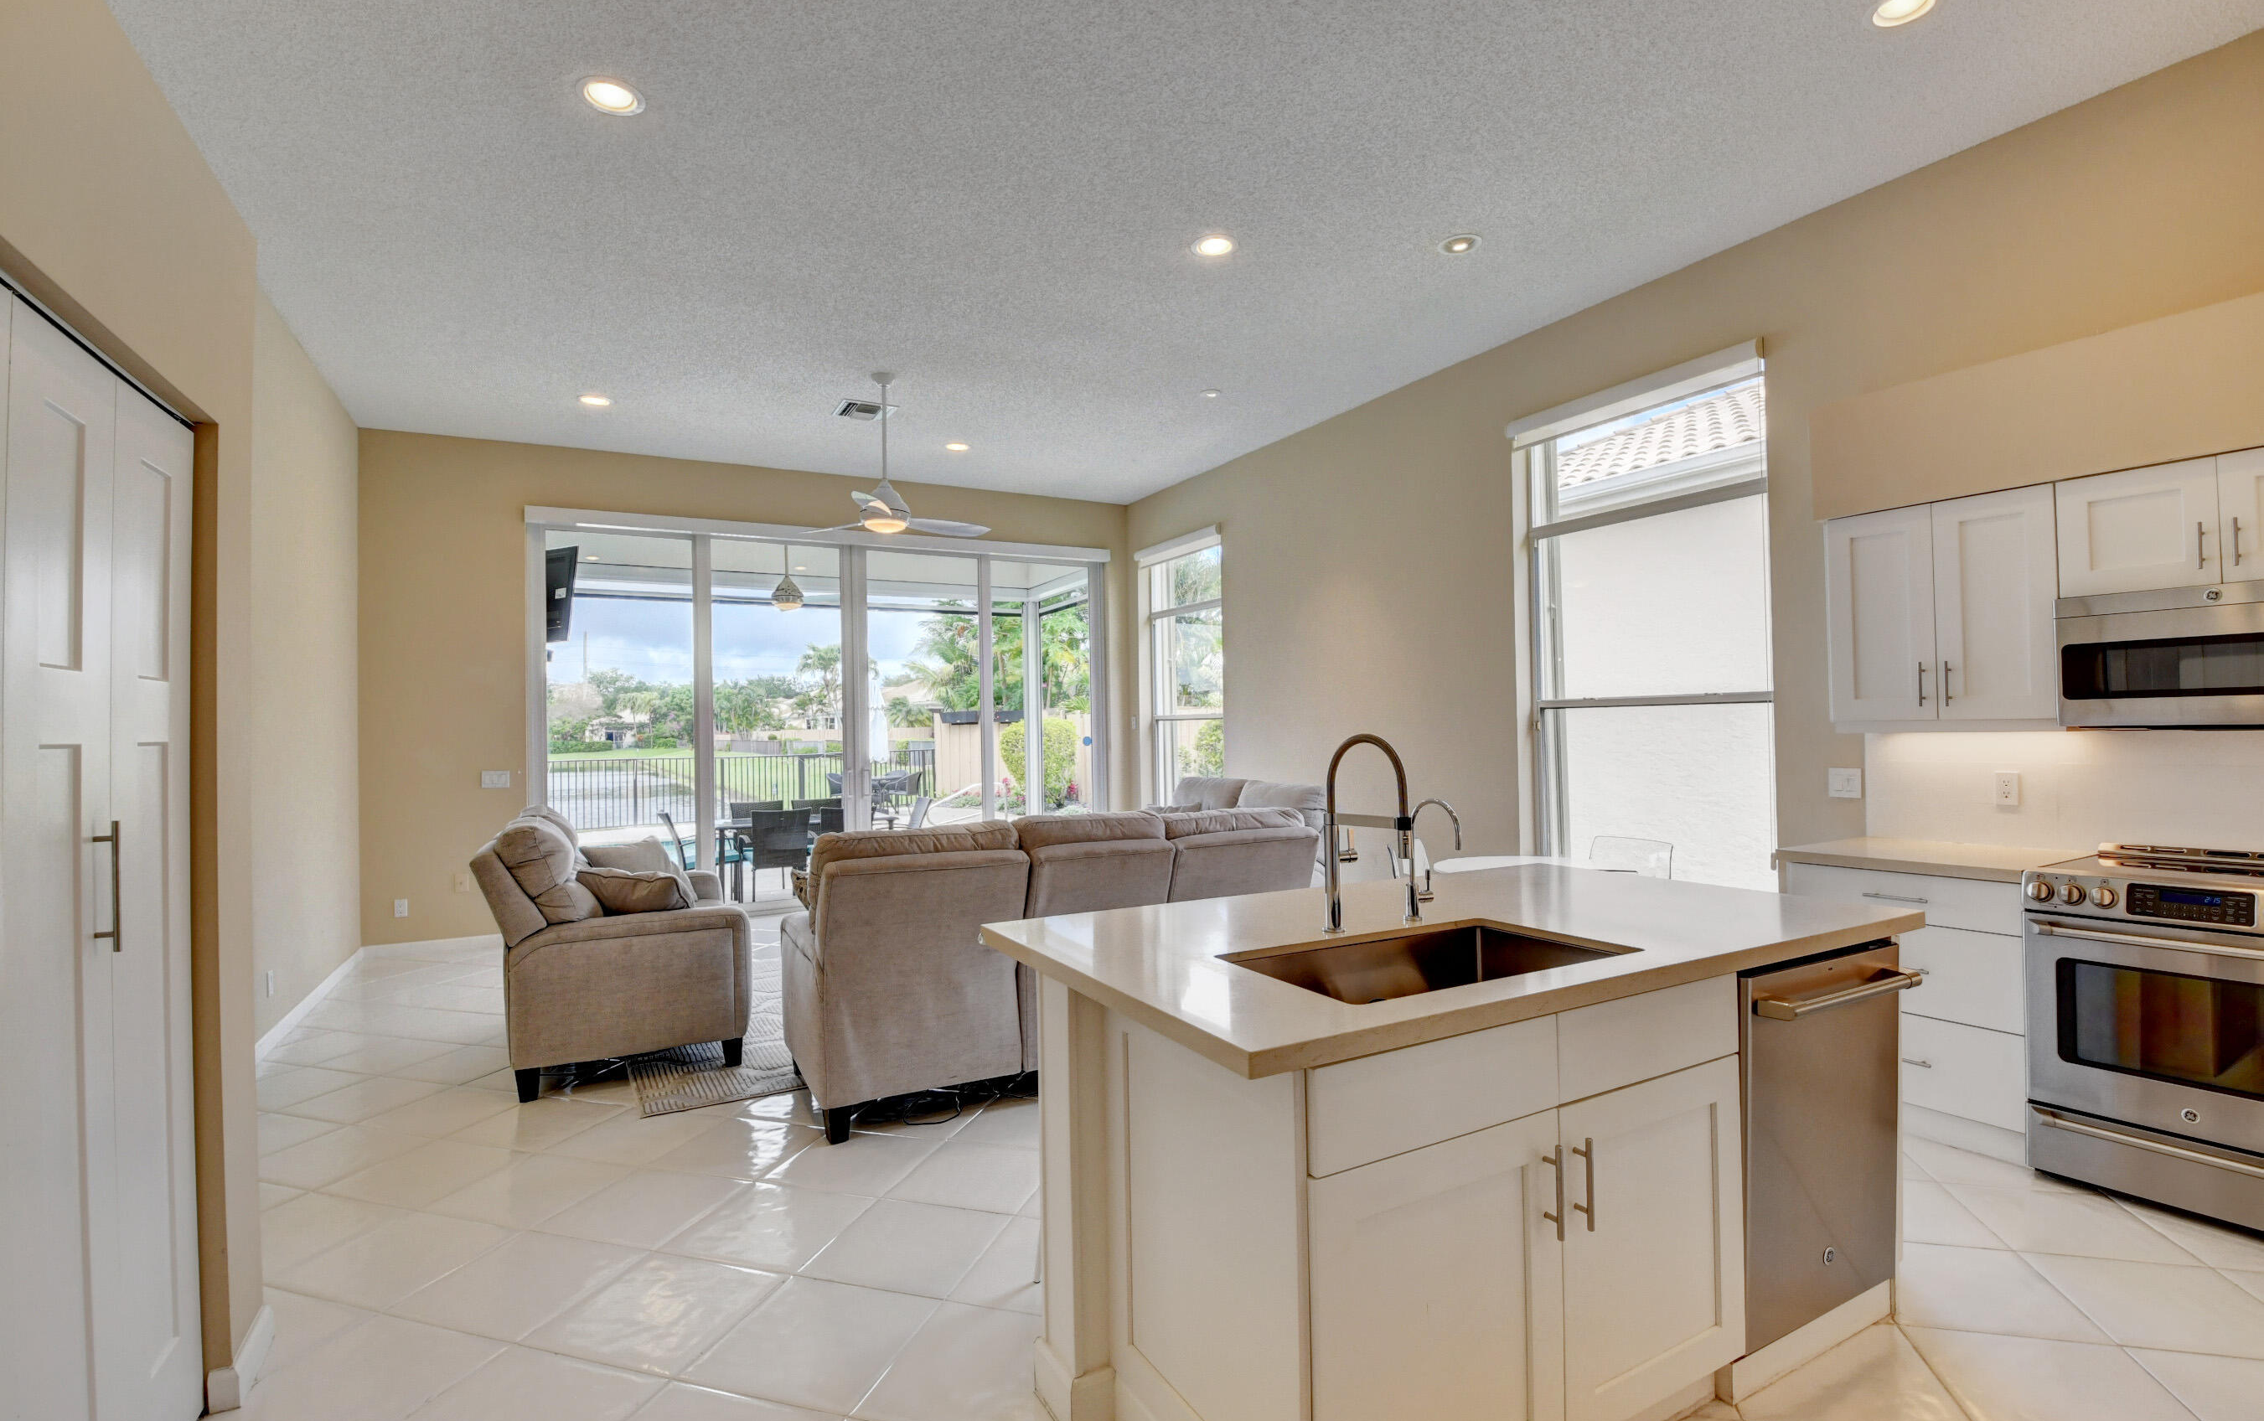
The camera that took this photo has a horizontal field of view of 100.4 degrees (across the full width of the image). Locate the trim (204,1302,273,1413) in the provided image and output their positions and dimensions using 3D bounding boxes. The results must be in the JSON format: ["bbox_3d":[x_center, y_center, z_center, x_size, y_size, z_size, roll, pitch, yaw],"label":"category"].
[{"bbox_3d":[-1.994,1.444,2.115,0.050,0.088,0.290,0,-1,-32],"label":"trim"}]

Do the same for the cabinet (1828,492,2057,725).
[{"bbox_3d":[2.912,-0.329,3.342,0.340,0.772,0.638,-1,-1,-27],"label":"cabinet"}]

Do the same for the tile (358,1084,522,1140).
[{"bbox_3d":[-2.606,1.534,3.604,0.442,0.012,0.425,-1,-1,16],"label":"tile"}]

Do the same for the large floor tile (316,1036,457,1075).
[{"bbox_3d":[-3.337,1.566,4.250,0.437,0.010,0.412,-2,-1,17],"label":"large floor tile"}]

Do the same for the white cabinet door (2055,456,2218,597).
[{"bbox_3d":[3.122,-0.559,2.938,0.025,0.378,0.362,-1,-1,-30],"label":"white cabinet door"}]

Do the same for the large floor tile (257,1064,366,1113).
[{"bbox_3d":[-3.433,1.554,3.844,0.442,0.012,0.425,-1,-1,16],"label":"large floor tile"}]

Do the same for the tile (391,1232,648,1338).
[{"bbox_3d":[-1.581,1.493,2.455,0.442,0.012,0.425,-1,-1,16],"label":"tile"}]

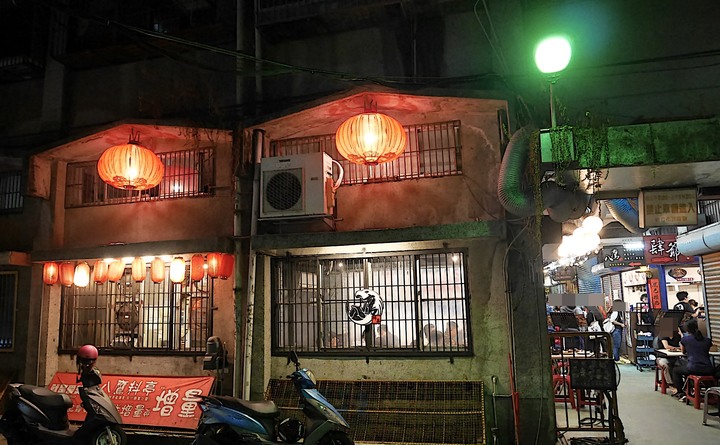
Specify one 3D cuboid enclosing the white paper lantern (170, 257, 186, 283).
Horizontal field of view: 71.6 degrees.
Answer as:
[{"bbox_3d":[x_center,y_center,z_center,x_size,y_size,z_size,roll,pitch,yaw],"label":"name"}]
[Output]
[{"bbox_3d":[-2.282,0.603,6.270,0.180,0.336,0.180,-4,-9,16],"label":"white paper lantern"}]

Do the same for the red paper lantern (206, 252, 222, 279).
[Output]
[{"bbox_3d":[-1.996,0.590,6.852,0.180,0.350,0.180,-4,-8,15],"label":"red paper lantern"}]

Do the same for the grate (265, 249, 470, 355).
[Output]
[{"bbox_3d":[0.064,0.952,5.798,2.383,1.187,0.070,-4,-9,16],"label":"grate"}]

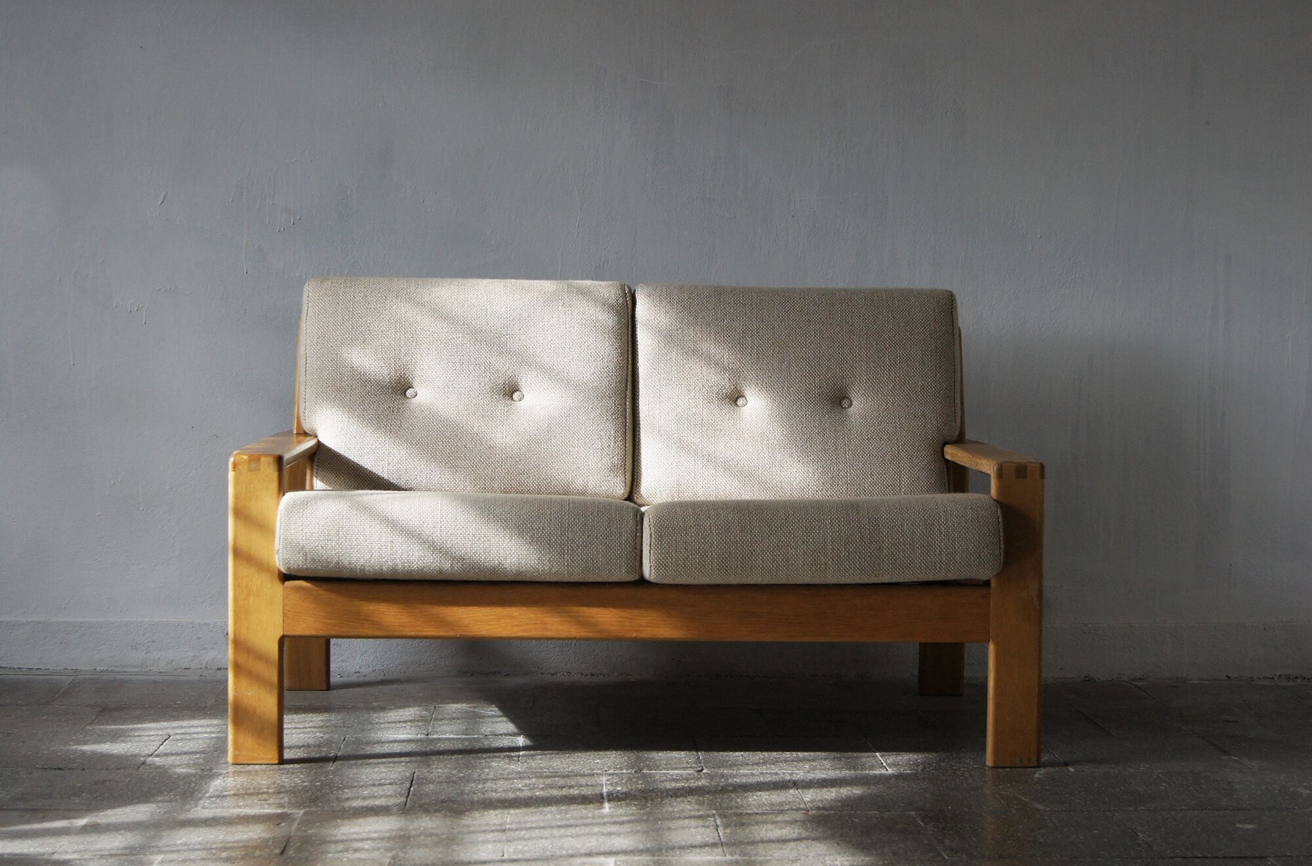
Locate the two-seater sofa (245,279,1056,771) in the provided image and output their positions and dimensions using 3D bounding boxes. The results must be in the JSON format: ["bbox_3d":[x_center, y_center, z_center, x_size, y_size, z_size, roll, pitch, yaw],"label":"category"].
[{"bbox_3d":[-0.043,0.126,4.067,1.355,0.822,0.900,1,2,-2],"label":"two-seater sofa"}]

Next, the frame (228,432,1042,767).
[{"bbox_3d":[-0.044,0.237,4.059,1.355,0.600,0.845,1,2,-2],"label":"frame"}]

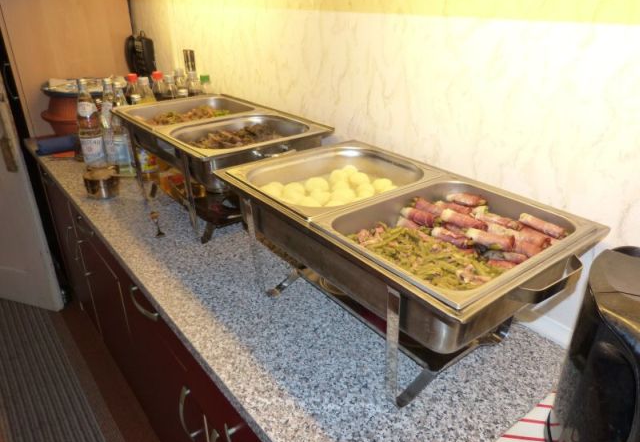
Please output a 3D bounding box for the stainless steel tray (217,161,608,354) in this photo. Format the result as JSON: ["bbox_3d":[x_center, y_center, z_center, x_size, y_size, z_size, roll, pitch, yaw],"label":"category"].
[{"bbox_3d":[0.120,-0.001,0.841,0.378,0.116,0.593,-19,32,-34],"label":"stainless steel tray"}]

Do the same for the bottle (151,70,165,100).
[{"bbox_3d":[-0.585,-0.392,1.737,0.085,0.326,0.085,-8,27,-17],"label":"bottle"}]

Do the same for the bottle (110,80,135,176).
[{"bbox_3d":[-0.670,-0.309,1.577,0.076,0.317,0.076,-10,28,-21],"label":"bottle"}]

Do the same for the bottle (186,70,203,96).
[{"bbox_3d":[-0.468,-0.402,1.763,0.083,0.323,0.083,-6,27,-13],"label":"bottle"}]

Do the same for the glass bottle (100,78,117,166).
[{"bbox_3d":[-0.728,-0.347,1.655,0.079,0.316,0.079,-11,28,-22],"label":"glass bottle"}]

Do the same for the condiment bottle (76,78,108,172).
[{"bbox_3d":[-0.795,-0.328,1.611,0.080,0.319,0.080,-12,29,-24],"label":"condiment bottle"}]

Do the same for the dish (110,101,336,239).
[{"bbox_3d":[-0.297,-0.172,1.360,0.378,0.270,0.608,-20,33,-36],"label":"dish"}]

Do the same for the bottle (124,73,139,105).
[{"bbox_3d":[-0.654,-0.365,1.681,0.085,0.326,0.085,-9,28,-19],"label":"bottle"}]

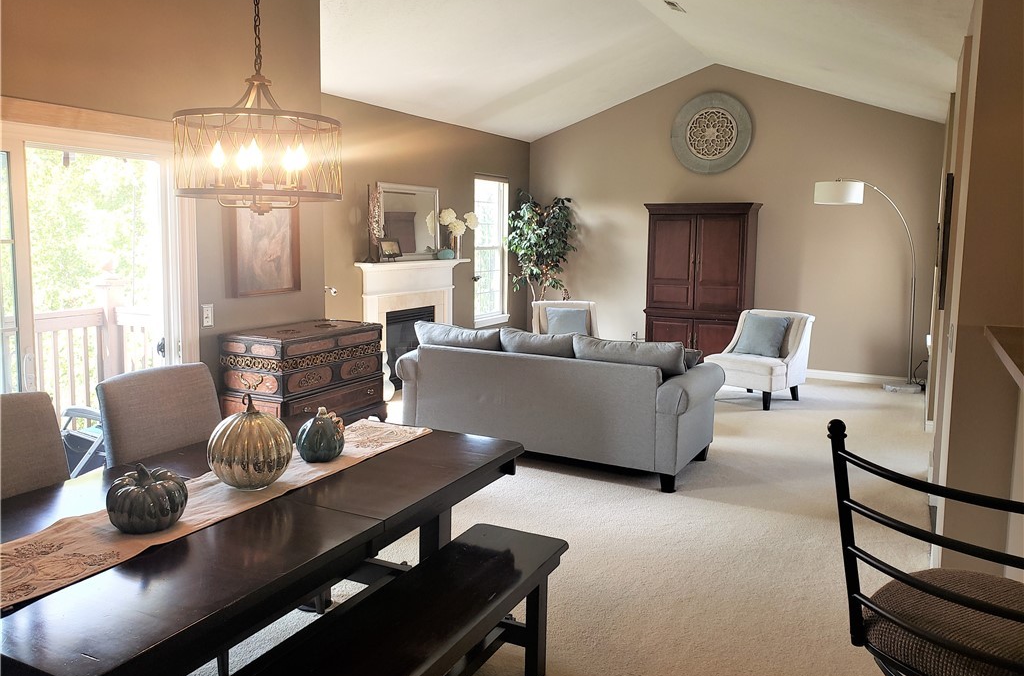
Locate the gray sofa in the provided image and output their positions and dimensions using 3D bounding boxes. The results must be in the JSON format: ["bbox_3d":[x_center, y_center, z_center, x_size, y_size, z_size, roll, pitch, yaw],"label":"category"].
[{"bbox_3d":[0.310,0.388,5.596,2.220,0.875,0.930,5,9,27],"label":"gray sofa"}]

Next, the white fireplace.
[{"bbox_3d":[-0.933,-0.106,7.560,0.200,1.295,1.640,5,9,27],"label":"white fireplace"}]

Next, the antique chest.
[{"bbox_3d":[-1.195,0.452,4.506,0.520,1.015,0.840,5,9,27],"label":"antique chest"}]

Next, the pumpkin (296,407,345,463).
[{"bbox_3d":[-0.669,0.340,2.707,0.158,0.190,0.158,1,8,0],"label":"pumpkin"}]

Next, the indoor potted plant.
[{"bbox_3d":[0.379,-0.705,9.172,0.850,2.070,0.820,2,8,10],"label":"indoor potted plant"}]

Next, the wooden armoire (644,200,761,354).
[{"bbox_3d":[2.117,-0.526,8.605,1.130,1.905,0.650,5,9,27],"label":"wooden armoire"}]

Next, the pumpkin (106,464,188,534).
[{"bbox_3d":[-0.983,0.431,2.079,0.195,0.175,0.195,3,8,16],"label":"pumpkin"}]

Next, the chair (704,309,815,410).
[{"bbox_3d":[2.366,0.190,7.432,0.770,0.810,0.740,-7,11,-44],"label":"chair"}]

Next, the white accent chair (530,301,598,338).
[{"bbox_3d":[0.577,0.010,8.609,0.730,0.810,0.760,1,8,0],"label":"white accent chair"}]

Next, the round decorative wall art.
[{"bbox_3d":[2.232,-2.305,8.644,0.915,0.916,0.050,5,9,27],"label":"round decorative wall art"}]

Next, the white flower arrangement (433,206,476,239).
[{"bbox_3d":[-0.582,-1.204,7.993,0.260,0.340,0.440,5,9,27],"label":"white flower arrangement"}]

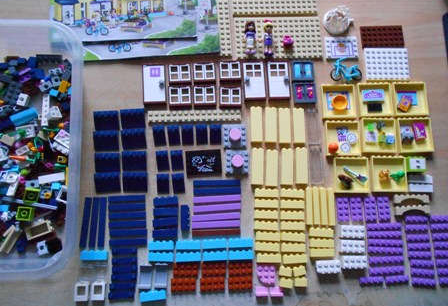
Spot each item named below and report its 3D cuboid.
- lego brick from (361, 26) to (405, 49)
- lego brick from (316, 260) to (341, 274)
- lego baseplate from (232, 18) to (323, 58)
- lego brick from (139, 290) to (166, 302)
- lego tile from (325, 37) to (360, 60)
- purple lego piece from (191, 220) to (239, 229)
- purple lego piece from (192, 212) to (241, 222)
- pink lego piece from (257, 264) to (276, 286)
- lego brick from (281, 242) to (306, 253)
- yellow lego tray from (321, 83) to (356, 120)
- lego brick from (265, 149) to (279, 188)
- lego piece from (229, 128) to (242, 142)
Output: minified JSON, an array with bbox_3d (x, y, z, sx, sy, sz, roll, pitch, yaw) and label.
[{"bbox_3d":[0.235,-0.172,0.499,0.064,0.005,0.032,-2,82,-3],"label":"lego brick"},{"bbox_3d":[0.135,0.147,0.441,0.032,0.011,0.016,1,81,-3],"label":"lego brick"},{"bbox_3d":[0.080,-0.168,0.492,0.128,0.005,0.064,-2,81,-3],"label":"lego baseplate"},{"bbox_3d":[-0.089,0.180,0.426,0.032,0.008,0.011,-6,82,-4],"label":"lego brick"},{"bbox_3d":[0.172,-0.155,0.495,0.048,0.005,0.032,-2,81,-3],"label":"lego tile"},{"bbox_3d":[-0.010,0.095,0.446,0.064,0.003,0.008,-1,81,-3],"label":"purple lego piece"},{"bbox_3d":[-0.010,0.087,0.455,0.064,0.003,0.008,-3,82,-2],"label":"purple lego piece"},{"bbox_3d":[0.055,0.160,0.443,0.024,0.005,0.024,0,81,-3],"label":"pink lego piece"},{"bbox_3d":[0.090,0.124,0.445,0.032,0.008,0.011,1,81,-3],"label":"lego brick"},{"bbox_3d":[0.162,-0.073,0.480,0.048,0.008,0.049,-1,81,-3],"label":"yellow lego tray"},{"bbox_3d":[0.066,0.021,0.462,0.016,0.008,0.050,3,81,-2],"label":"lego brick"},{"bbox_3d":[0.015,-0.025,0.460,0.016,0.011,0.016,1,81,-3],"label":"lego piece"}]

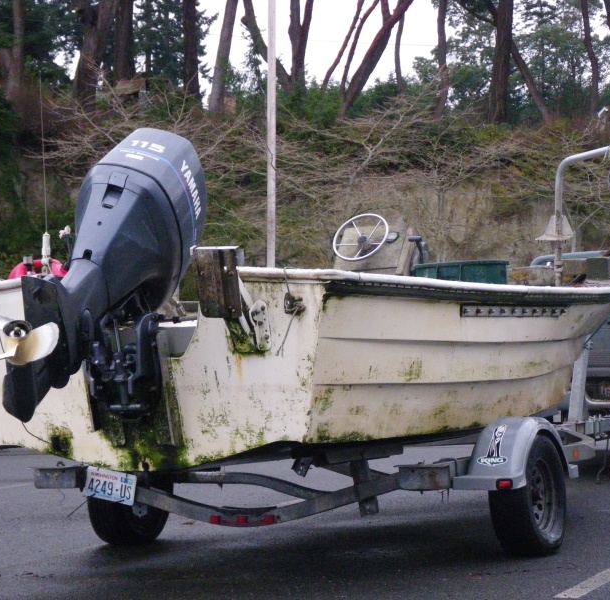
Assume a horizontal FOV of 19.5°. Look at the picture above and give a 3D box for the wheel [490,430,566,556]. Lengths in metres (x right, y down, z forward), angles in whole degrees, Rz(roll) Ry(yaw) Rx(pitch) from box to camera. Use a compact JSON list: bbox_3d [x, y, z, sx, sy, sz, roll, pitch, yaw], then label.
[{"bbox_3d":[1.119,0.980,8.901,0.183,0.591,0.591,-3,-2,29],"label":"wheel"}]

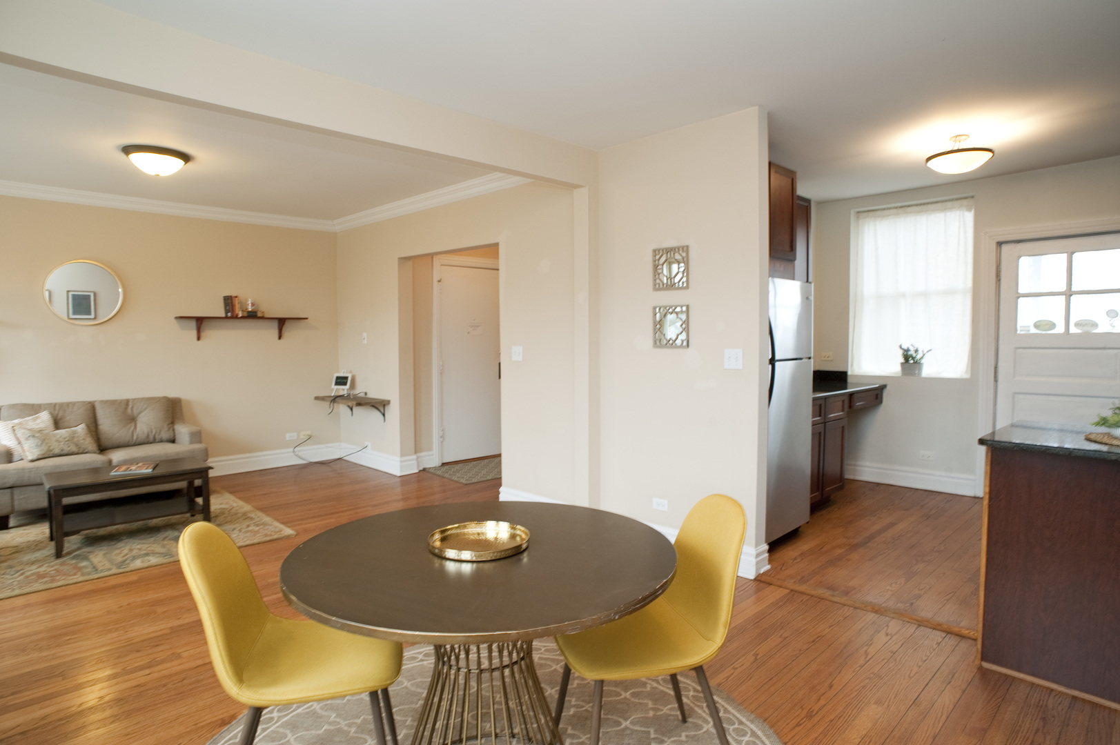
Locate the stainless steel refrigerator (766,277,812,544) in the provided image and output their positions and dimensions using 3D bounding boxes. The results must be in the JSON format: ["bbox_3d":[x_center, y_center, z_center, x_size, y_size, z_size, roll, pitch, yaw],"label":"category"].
[{"bbox_3d":[1.192,0.245,4.155,0.745,1.658,0.745,-4,5,-44],"label":"stainless steel refrigerator"}]

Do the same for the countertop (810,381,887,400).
[{"bbox_3d":[2.098,0.159,5.207,0.640,0.032,1.730,3,5,45],"label":"countertop"}]

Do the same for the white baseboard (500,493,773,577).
[{"bbox_3d":[0.352,1.018,4.284,2.240,0.180,0.200,3,5,45],"label":"white baseboard"}]

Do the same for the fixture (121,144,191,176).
[{"bbox_3d":[-2.684,-1.390,4.150,0.385,0.136,0.385,-4,5,-44],"label":"fixture"}]

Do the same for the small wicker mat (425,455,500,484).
[{"bbox_3d":[-0.615,0.970,6.541,1.450,0.012,0.880,-4,5,-44],"label":"small wicker mat"}]

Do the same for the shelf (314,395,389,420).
[{"bbox_3d":[-2.132,0.376,6.360,0.360,0.225,0.950,-4,5,-44],"label":"shelf"}]

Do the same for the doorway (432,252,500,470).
[{"bbox_3d":[-0.972,-0.139,6.831,0.100,2.220,1.050,3,5,45],"label":"doorway"}]

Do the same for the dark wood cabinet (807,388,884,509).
[{"bbox_3d":[2.101,0.604,5.246,0.600,0.875,1.690,3,5,45],"label":"dark wood cabinet"}]

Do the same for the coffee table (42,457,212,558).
[{"bbox_3d":[-2.958,0.899,4.285,0.560,0.450,0.930,3,5,45],"label":"coffee table"}]

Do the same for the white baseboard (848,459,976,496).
[{"bbox_3d":[2.972,0.910,5.396,0.022,0.160,1.060,-4,5,-44],"label":"white baseboard"}]

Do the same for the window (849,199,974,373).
[{"bbox_3d":[2.985,-0.699,5.326,0.110,1.470,0.960,-4,5,-44],"label":"window"}]

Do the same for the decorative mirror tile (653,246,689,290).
[{"bbox_3d":[0.656,-0.623,3.726,0.256,0.253,0.026,3,5,45],"label":"decorative mirror tile"}]

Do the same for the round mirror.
[{"bbox_3d":[-4.057,-0.685,5.314,0.550,0.550,0.030,-4,5,-44],"label":"round mirror"}]

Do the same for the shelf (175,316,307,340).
[{"bbox_3d":[-3.104,-0.431,6.155,0.195,0.223,1.180,3,5,45],"label":"shelf"}]

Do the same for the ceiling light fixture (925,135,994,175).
[{"bbox_3d":[2.477,-1.351,3.859,0.360,0.220,0.360,-4,5,-44],"label":"ceiling light fixture"}]

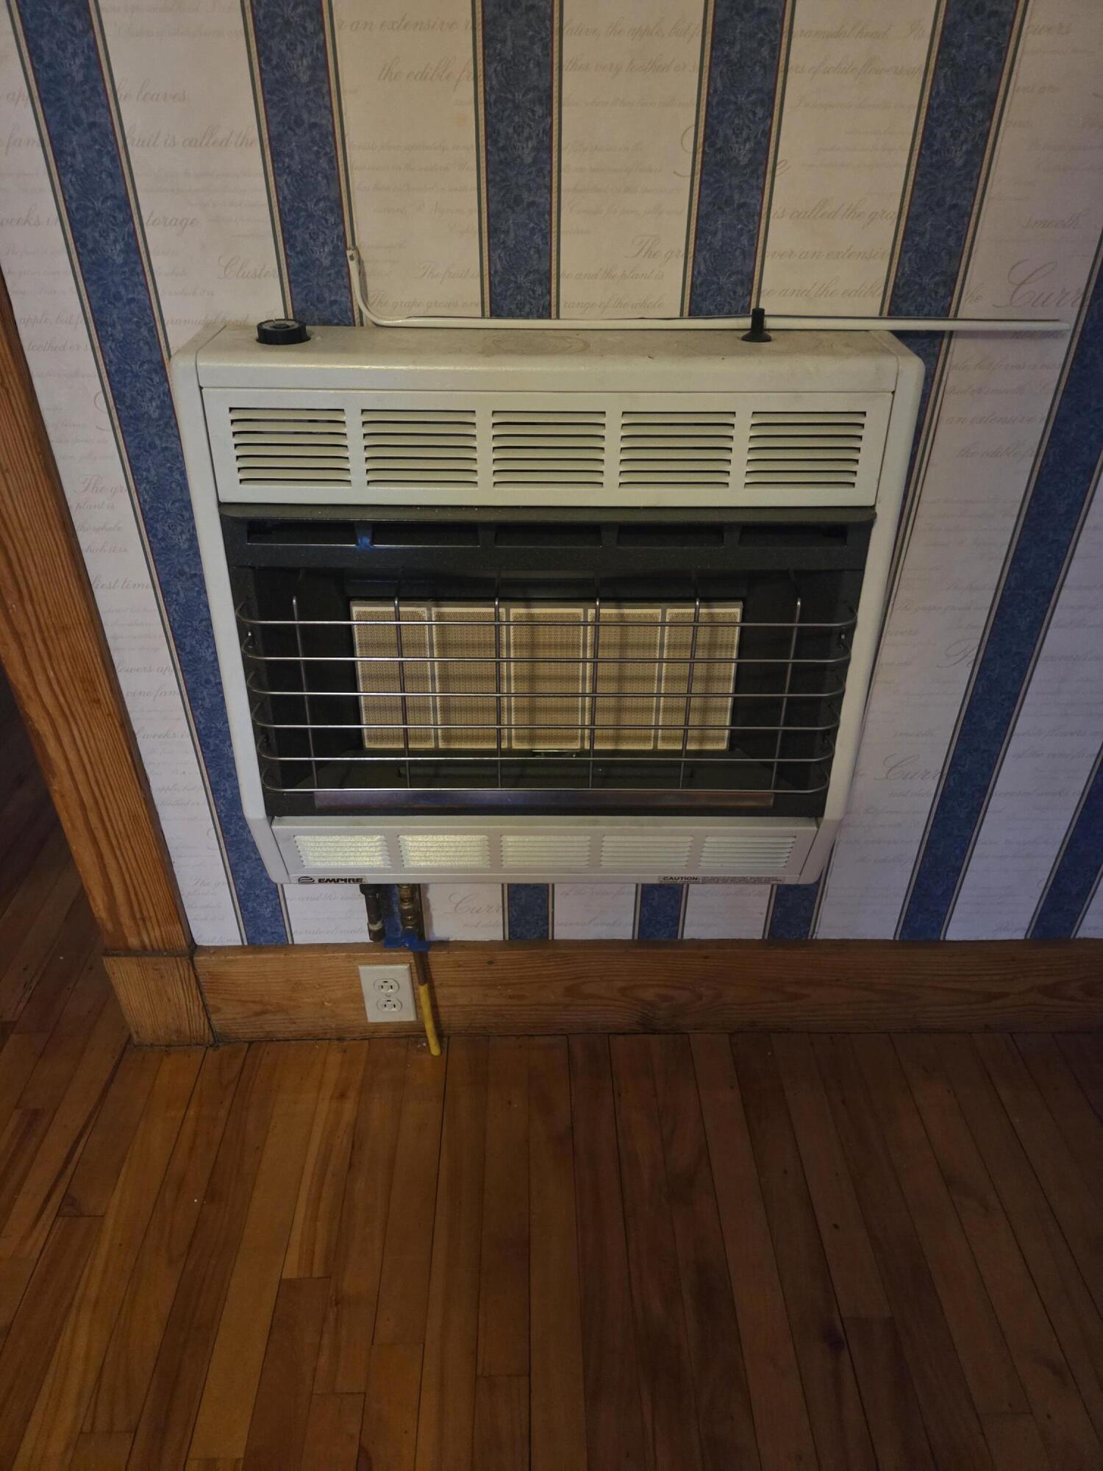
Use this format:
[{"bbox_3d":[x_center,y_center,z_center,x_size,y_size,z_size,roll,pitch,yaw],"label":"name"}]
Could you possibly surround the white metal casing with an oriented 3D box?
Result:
[{"bbox_3d":[-0.004,-0.088,0.951,0.602,0.551,0.167,0,35,-1],"label":"white metal casing"}]

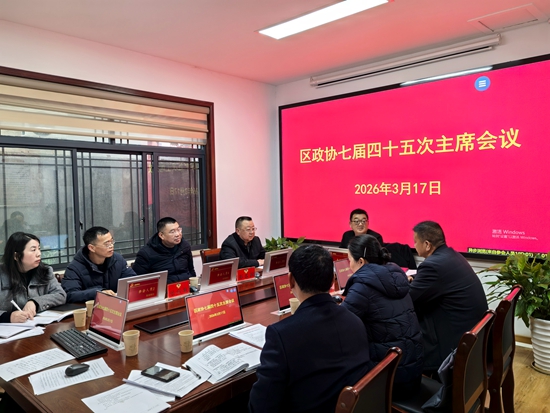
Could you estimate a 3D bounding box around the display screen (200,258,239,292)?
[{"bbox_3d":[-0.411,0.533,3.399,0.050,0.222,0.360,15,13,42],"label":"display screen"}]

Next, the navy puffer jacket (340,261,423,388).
[{"bbox_3d":[0.640,0.636,2.406,0.520,0.620,0.520,-3,3,-43],"label":"navy puffer jacket"}]

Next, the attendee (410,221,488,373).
[{"bbox_3d":[1.006,0.748,2.682,0.560,1.300,0.750,-3,3,-44],"label":"attendee"}]

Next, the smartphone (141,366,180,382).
[{"bbox_3d":[-0.469,0.691,1.771,0.155,0.012,0.078,0,3,36],"label":"smartphone"}]

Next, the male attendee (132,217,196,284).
[{"bbox_3d":[-0.901,0.742,3.763,0.720,1.280,0.550,1,3,38],"label":"male attendee"}]

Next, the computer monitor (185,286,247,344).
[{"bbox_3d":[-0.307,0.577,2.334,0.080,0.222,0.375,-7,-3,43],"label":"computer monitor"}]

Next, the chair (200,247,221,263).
[{"bbox_3d":[-0.439,0.899,4.439,0.550,0.900,0.460,1,3,44],"label":"chair"}]

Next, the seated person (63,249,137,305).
[{"bbox_3d":[-1.296,0.790,3.284,0.720,1.265,0.600,0,2,28],"label":"seated person"}]

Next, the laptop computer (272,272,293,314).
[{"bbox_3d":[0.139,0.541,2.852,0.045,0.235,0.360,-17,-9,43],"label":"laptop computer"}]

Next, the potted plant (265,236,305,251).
[{"bbox_3d":[0.118,0.853,5.660,0.750,0.900,0.750,1,3,43],"label":"potted plant"}]

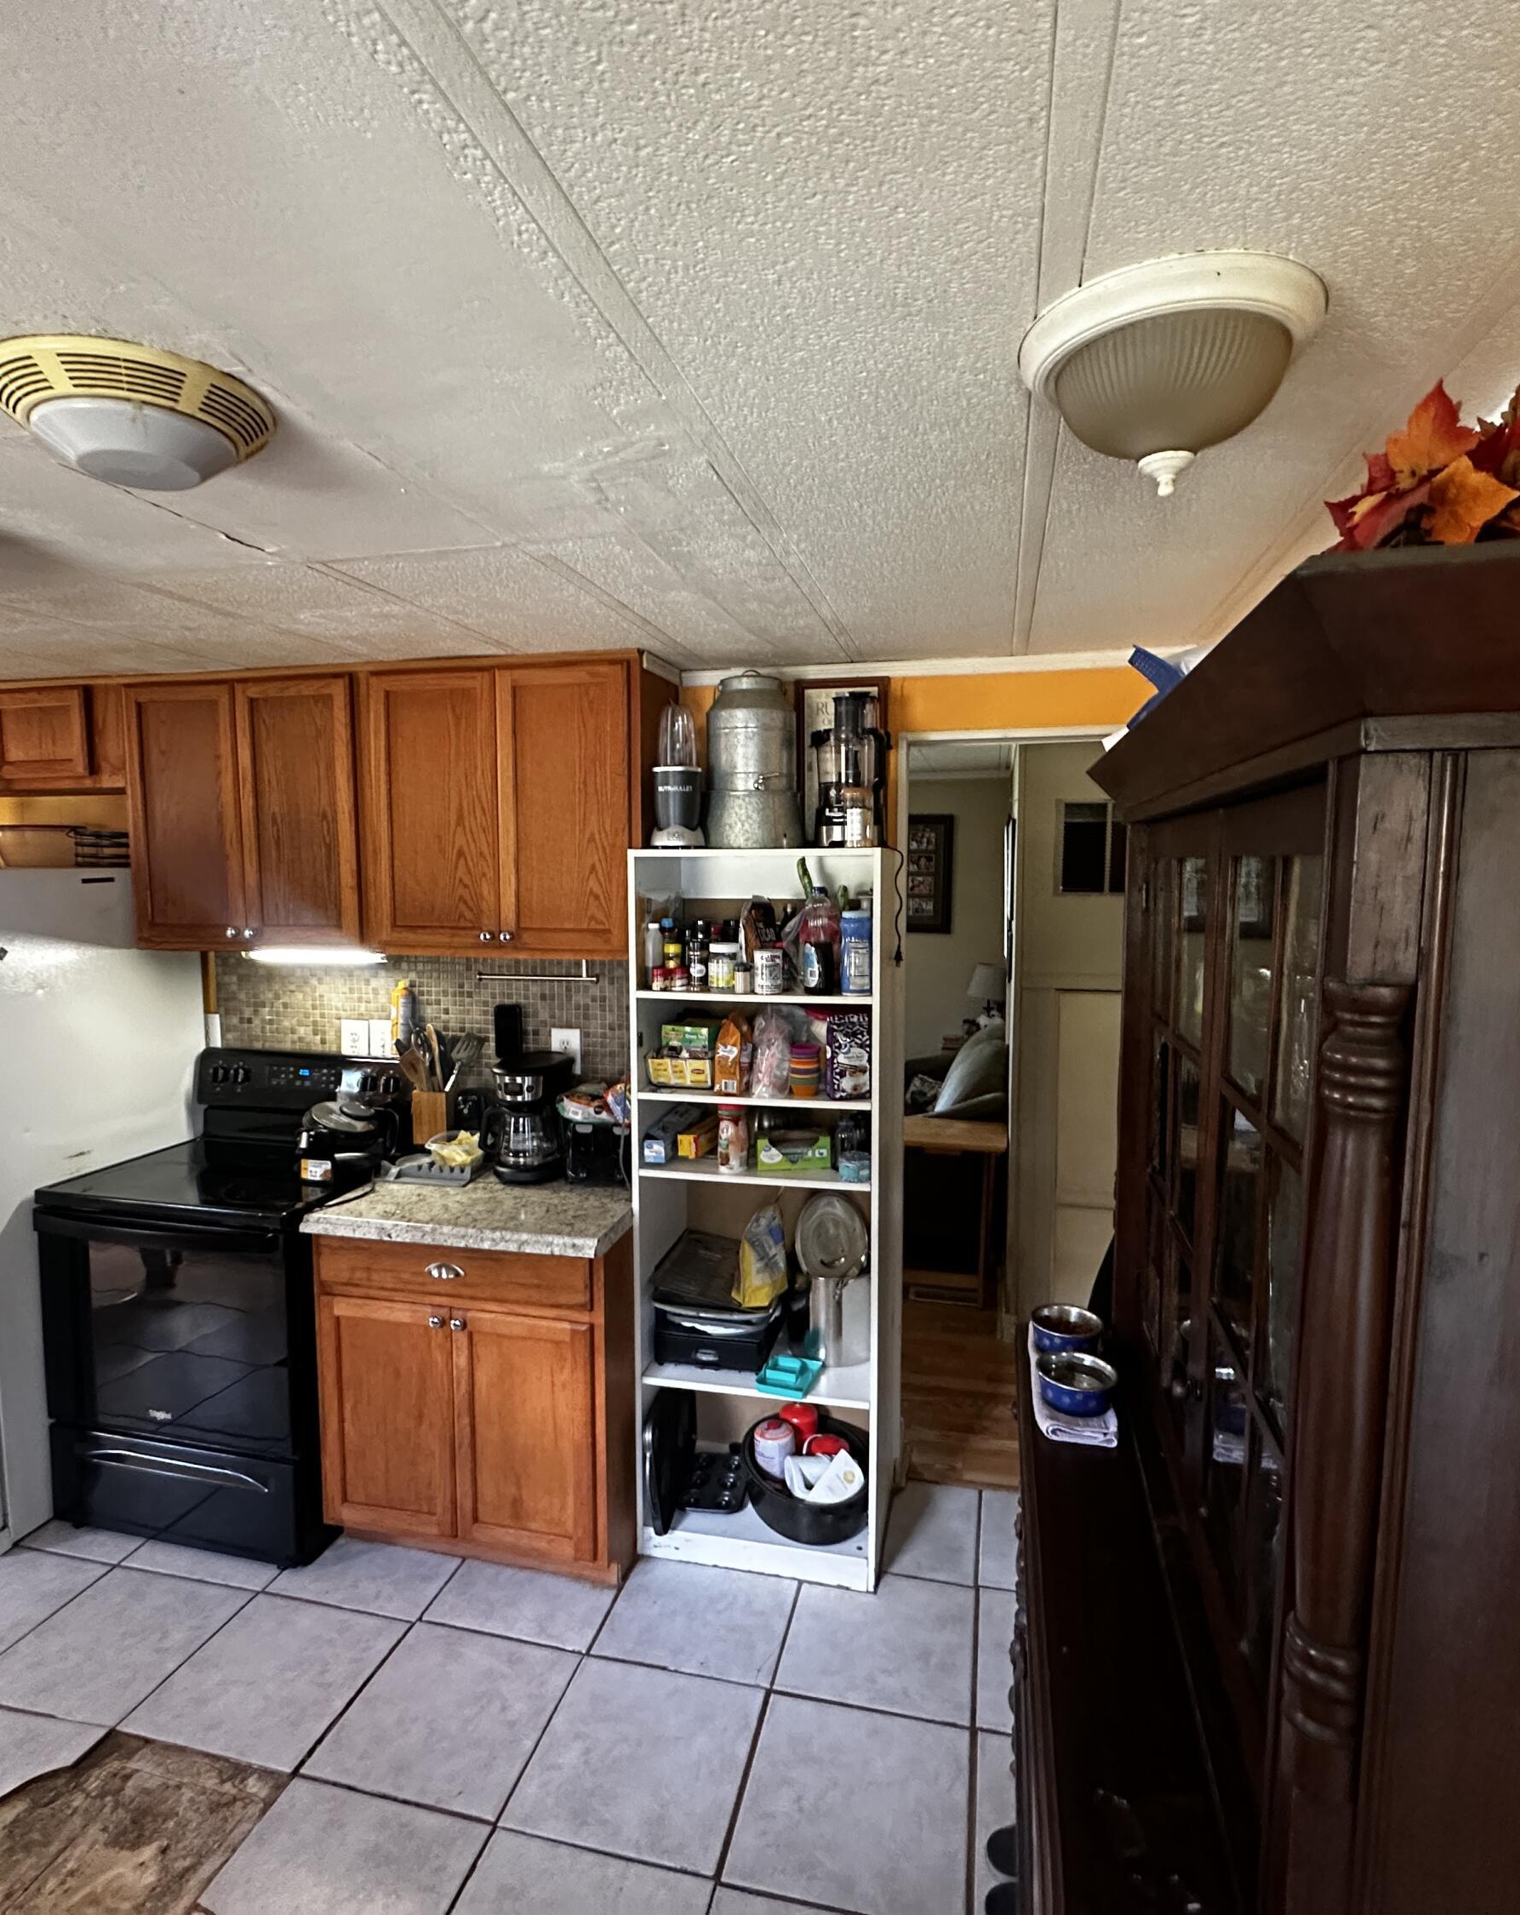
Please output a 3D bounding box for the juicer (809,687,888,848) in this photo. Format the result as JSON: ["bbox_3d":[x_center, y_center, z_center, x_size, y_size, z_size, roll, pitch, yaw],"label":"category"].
[{"bbox_3d":[0.220,-0.474,2.608,0.180,0.410,0.220,1,5,13],"label":"juicer"}]

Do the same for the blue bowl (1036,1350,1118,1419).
[{"bbox_3d":[0.501,0.675,1.629,0.127,0.047,0.127,1,5,13],"label":"blue bowl"}]

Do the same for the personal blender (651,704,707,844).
[{"bbox_3d":[-0.208,-0.460,2.646,0.142,0.370,0.142,0,5,0],"label":"personal blender"}]

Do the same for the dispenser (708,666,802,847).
[{"bbox_3d":[-0.025,-0.497,2.631,0.245,0.450,0.245,-1,5,-9],"label":"dispenser"}]

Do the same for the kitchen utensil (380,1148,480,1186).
[{"bbox_3d":[-0.935,0.596,2.952,0.250,0.070,0.130,2,5,18],"label":"kitchen utensil"}]

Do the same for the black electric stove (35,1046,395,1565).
[{"bbox_3d":[-1.481,0.933,2.948,0.757,1.200,0.695,1,5,13],"label":"black electric stove"}]

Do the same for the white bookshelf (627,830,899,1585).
[{"bbox_3d":[0.026,0.640,2.732,0.620,1.836,0.370,1,5,13],"label":"white bookshelf"}]

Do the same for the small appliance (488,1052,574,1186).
[{"bbox_3d":[-0.661,0.464,2.988,0.170,0.315,0.215,1,5,13],"label":"small appliance"}]

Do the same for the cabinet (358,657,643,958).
[{"bbox_3d":[-0.673,-0.416,2.944,0.829,0.802,0.340,1,5,13],"label":"cabinet"}]

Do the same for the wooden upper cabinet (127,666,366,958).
[{"bbox_3d":[-1.444,-0.430,3.123,0.753,0.789,0.340,1,5,13],"label":"wooden upper cabinet"}]

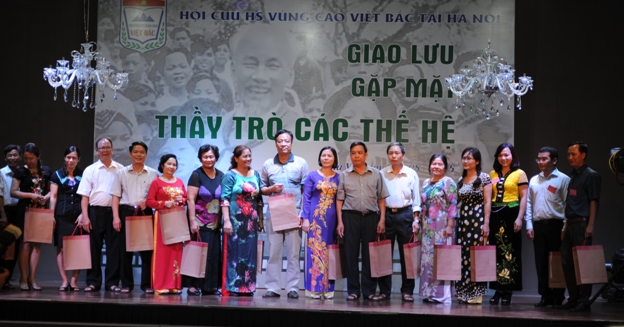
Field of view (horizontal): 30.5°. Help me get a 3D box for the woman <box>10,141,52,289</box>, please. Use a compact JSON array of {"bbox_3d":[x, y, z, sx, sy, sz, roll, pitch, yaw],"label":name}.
[{"bbox_3d":[-2.992,0.563,12.150,0.450,1.580,0.360,2,-2,-22],"label":"woman"}]

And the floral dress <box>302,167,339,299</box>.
[{"bbox_3d":[0.095,0.741,12.100,0.420,1.344,0.290,2,-3,-10],"label":"floral dress"}]

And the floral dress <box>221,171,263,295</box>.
[{"bbox_3d":[-0.759,0.742,12.300,0.430,1.345,0.310,3,-3,-18],"label":"floral dress"}]

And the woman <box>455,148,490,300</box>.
[{"bbox_3d":[1.669,0.643,11.850,0.420,1.620,0.310,0,-3,24],"label":"woman"}]

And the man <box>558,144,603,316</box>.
[{"bbox_3d":[2.699,0.628,11.450,0.440,1.700,0.330,-1,-4,42],"label":"man"}]

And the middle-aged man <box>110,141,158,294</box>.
[{"bbox_3d":[-1.909,0.586,12.400,0.520,1.640,0.360,2,-3,-8],"label":"middle-aged man"}]

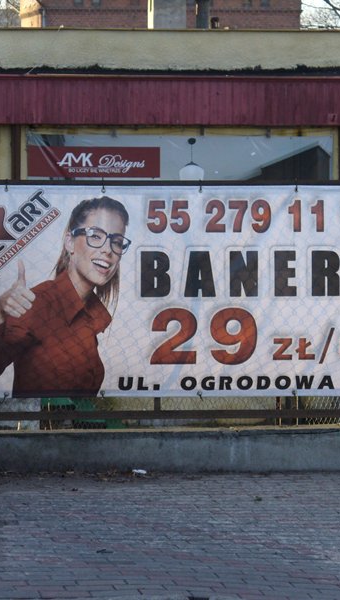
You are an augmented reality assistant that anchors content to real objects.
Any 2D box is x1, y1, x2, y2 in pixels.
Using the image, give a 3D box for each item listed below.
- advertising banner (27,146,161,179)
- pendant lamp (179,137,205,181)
[{"bbox_3d":[-0.853,-1.546,35.800,1.500,0.345,0.020,0,5,-8],"label":"advertising banner"},{"bbox_3d":[0.248,-1.613,37.200,0.290,0.550,0.290,0,5,-8],"label":"pendant lamp"}]

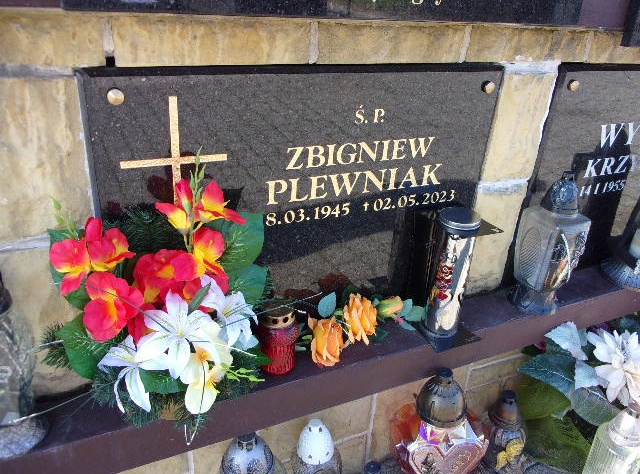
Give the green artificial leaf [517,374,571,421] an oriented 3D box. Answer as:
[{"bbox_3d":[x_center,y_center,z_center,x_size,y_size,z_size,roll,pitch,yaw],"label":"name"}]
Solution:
[{"bbox_3d":[0.445,0.317,1.030,0.105,0.085,0.030,-2,28,-13],"label":"green artificial leaf"}]

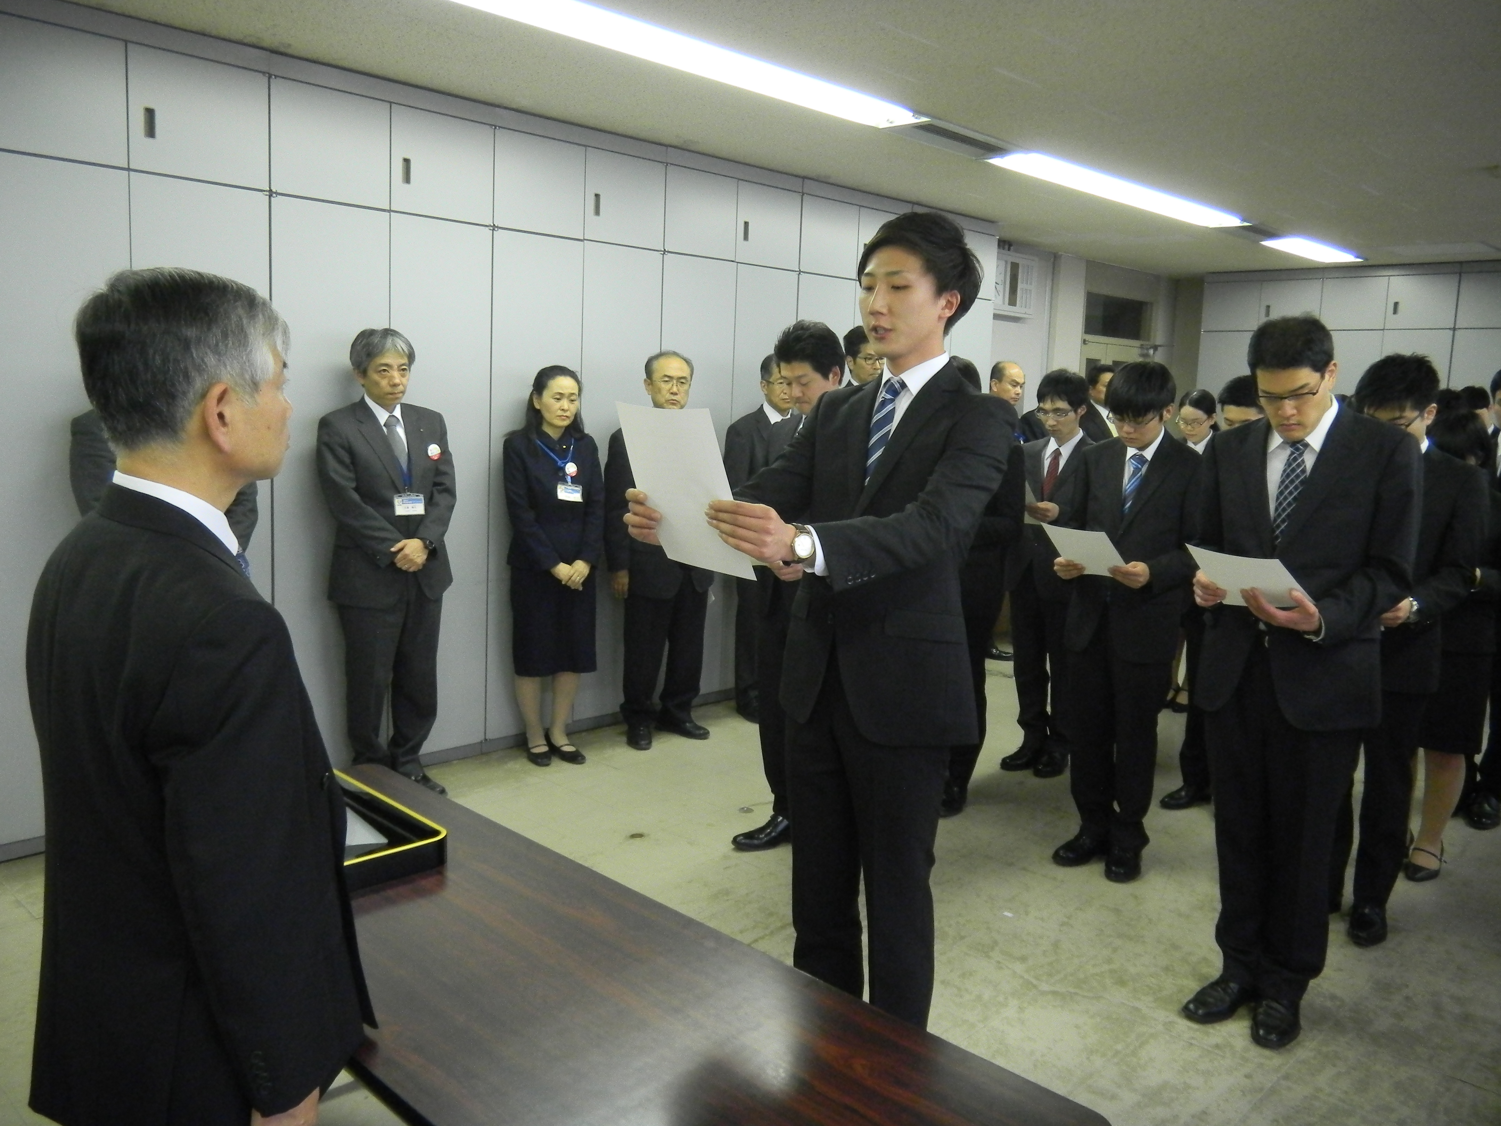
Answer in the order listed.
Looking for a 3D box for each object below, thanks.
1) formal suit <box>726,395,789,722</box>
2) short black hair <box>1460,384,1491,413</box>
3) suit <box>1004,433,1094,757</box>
[{"bbox_3d":[0.115,-0.024,5.854,0.500,1.470,0.320,-5,11,-42],"label":"formal suit"},{"bbox_3d":[4.145,-0.923,6.950,0.220,0.190,0.175,-16,19,-42],"label":"short black hair"},{"bbox_3d":[1.250,0.141,5.045,0.500,1.390,0.370,9,10,43],"label":"suit"}]

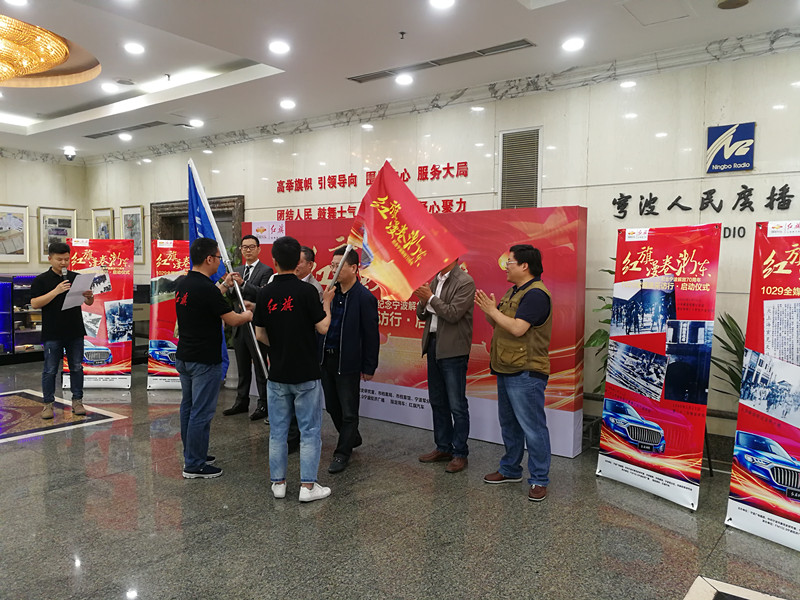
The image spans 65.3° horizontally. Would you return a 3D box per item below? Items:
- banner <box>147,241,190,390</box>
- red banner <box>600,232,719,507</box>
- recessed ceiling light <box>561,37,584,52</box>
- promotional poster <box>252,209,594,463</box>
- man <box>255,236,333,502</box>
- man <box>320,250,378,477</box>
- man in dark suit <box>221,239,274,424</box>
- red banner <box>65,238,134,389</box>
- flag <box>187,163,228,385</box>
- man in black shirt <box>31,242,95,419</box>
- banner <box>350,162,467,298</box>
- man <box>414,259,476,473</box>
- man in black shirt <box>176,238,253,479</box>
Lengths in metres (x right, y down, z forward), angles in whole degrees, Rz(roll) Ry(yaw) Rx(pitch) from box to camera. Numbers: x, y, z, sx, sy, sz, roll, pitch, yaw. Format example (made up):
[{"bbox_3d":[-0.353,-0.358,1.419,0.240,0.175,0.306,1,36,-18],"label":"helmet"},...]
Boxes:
[{"bbox_3d":[-2.614,0.173,7.538,0.800,1.800,0.150,0,4,-3],"label":"banner"},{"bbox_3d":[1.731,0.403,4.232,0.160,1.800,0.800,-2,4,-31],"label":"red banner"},{"bbox_3d":[1.304,-1.926,4.710,0.180,0.040,0.180,0,4,0],"label":"recessed ceiling light"},{"bbox_3d":[-0.163,0.182,6.192,4.000,2.000,0.200,3,4,36],"label":"promotional poster"},{"bbox_3d":[-0.706,0.436,4.252,0.520,1.720,0.500,2,4,22],"label":"man"},{"bbox_3d":[-0.411,0.426,4.890,0.440,1.678,0.500,-3,5,-42],"label":"man"},{"bbox_3d":[-1.558,0.262,6.326,0.540,1.800,0.450,2,4,30],"label":"man in dark suit"},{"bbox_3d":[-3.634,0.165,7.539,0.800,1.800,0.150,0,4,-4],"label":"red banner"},{"bbox_3d":[-1.527,-0.242,4.950,0.360,1.660,0.320,1,4,12],"label":"flag"},{"bbox_3d":[-3.394,0.292,6.270,0.580,1.720,0.450,-1,4,-27],"label":"man in black shirt"},{"bbox_3d":[0.058,-0.501,4.500,0.620,0.870,0.220,-44,0,1],"label":"banner"},{"bbox_3d":[0.330,0.402,4.763,0.430,1.730,0.500,-2,5,-37],"label":"man"},{"bbox_3d":[-1.386,0.406,4.659,0.580,1.720,0.500,-2,4,-33],"label":"man in black shirt"}]

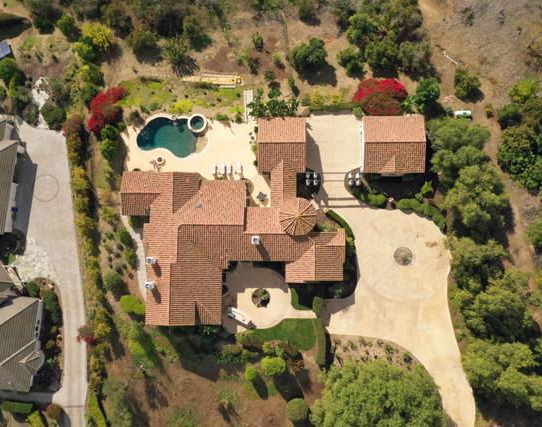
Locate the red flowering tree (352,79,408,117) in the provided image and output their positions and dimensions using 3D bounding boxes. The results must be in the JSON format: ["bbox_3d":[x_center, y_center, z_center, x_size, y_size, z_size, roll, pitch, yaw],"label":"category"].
[{"bbox_3d":[16.973,-17.913,77.252,8.320,4.000,6.090,0,84,1],"label":"red flowering tree"}]

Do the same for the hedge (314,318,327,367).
[{"bbox_3d":[7.966,20.636,79.647,1.520,1.900,7.680,-3,86,0],"label":"hedge"}]

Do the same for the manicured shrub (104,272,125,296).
[{"bbox_3d":[-23.691,10.746,75.391,3.260,2.300,3.600,0,84,1],"label":"manicured shrub"}]

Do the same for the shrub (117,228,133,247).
[{"bbox_3d":[-21.543,3.554,73.721,2.220,1.400,2.440,-1,88,0],"label":"shrub"}]

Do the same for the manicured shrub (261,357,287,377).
[{"bbox_3d":[0.399,24.428,79.496,3.750,2.800,3.110,0,86,1],"label":"manicured shrub"}]

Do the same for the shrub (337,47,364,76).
[{"bbox_3d":[13.186,-25.537,83.103,3.920,2.800,4.340,0,86,1],"label":"shrub"}]

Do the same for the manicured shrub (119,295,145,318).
[{"bbox_3d":[-20.918,13.931,75.209,3.900,1.900,3.200,0,84,1],"label":"manicured shrub"}]

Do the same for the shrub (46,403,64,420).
[{"bbox_3d":[-34.809,31.896,80.126,2.660,2.200,2.660,0,86,1],"label":"shrub"}]

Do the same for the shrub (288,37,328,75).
[{"bbox_3d":[5.396,-23.360,73.612,5.620,3.500,5.320,-1,88,0],"label":"shrub"}]

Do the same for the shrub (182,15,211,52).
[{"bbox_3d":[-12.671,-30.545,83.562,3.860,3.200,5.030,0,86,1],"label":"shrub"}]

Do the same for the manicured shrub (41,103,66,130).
[{"bbox_3d":[-34.115,-15.219,78.122,3.580,2.800,4.440,0,84,1],"label":"manicured shrub"}]

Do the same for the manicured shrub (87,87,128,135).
[{"bbox_3d":[-25.376,-16.053,77.565,6.280,3.900,7.600,0,84,1],"label":"manicured shrub"}]

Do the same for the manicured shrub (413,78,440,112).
[{"bbox_3d":[25.683,-19.820,82.236,4.130,3.400,4.790,0,86,1],"label":"manicured shrub"}]

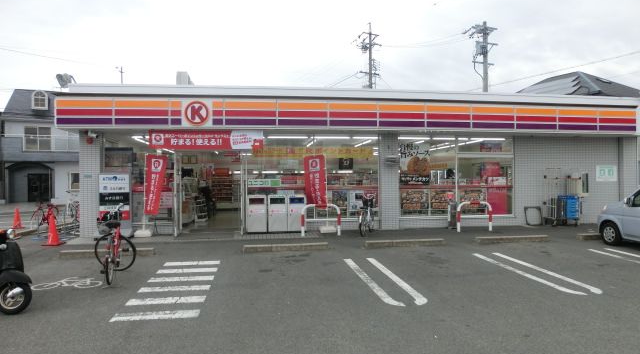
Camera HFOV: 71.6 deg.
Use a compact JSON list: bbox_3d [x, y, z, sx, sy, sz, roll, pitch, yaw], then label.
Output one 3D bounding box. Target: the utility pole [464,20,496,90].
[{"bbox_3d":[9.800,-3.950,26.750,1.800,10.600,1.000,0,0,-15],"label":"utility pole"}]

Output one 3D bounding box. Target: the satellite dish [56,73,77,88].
[{"bbox_3d":[-6.860,-2.610,12.000,0.440,0.400,0.420,0,0,-32],"label":"satellite dish"}]

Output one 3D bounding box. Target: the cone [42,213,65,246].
[{"bbox_3d":[-6.150,1.215,10.250,0.380,0.700,0.380,0,0,-8],"label":"cone"}]

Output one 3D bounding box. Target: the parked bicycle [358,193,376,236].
[{"bbox_3d":[1.200,0.955,11.390,0.500,1.050,1.650,0,0,17],"label":"parked bicycle"}]

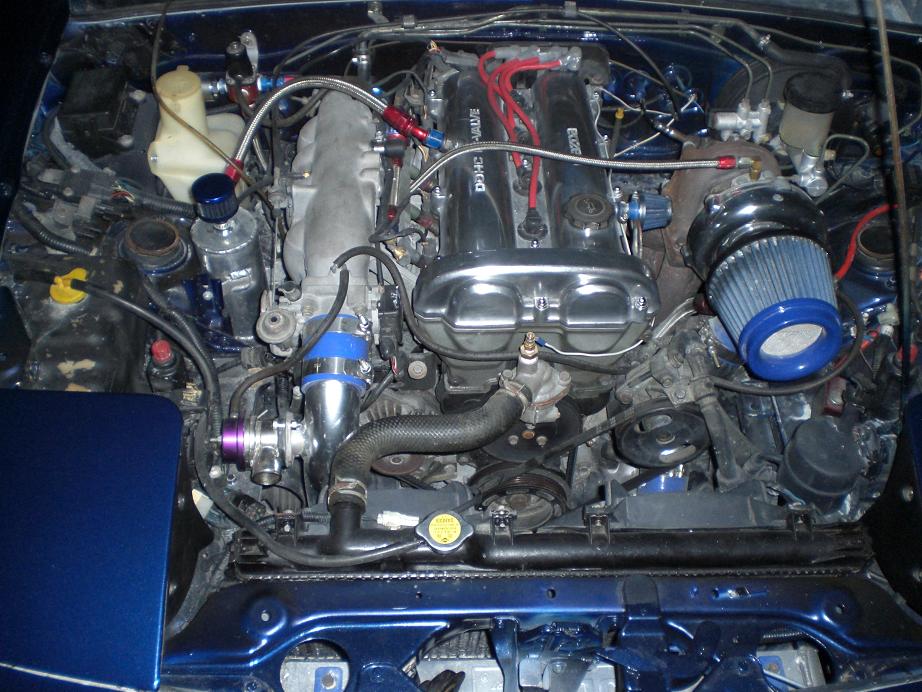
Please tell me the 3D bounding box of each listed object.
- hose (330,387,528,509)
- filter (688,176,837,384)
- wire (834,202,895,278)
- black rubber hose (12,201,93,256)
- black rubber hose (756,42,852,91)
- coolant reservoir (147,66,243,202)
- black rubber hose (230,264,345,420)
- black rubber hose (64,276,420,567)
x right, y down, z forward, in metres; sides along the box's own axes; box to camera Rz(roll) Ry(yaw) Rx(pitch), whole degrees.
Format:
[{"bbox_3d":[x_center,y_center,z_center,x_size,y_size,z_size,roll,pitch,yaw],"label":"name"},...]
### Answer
[{"bbox_3d":[-0.026,0.104,1.172,0.240,0.100,0.210,0,50,-3],"label":"hose"},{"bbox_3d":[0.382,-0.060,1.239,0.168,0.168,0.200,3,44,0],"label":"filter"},{"bbox_3d":[0.564,-0.148,1.415,0.087,0.069,0.091,0,50,-3],"label":"wire"},{"bbox_3d":[-0.555,-0.158,1.381,0.117,0.046,0.069,0,50,-3],"label":"black rubber hose"},{"bbox_3d":[0.493,-0.399,1.453,0.123,0.034,0.093,0,50,-3],"label":"black rubber hose"},{"bbox_3d":[-0.377,-0.300,1.473,0.122,0.210,0.100,0,50,-3],"label":"coolant reservoir"},{"bbox_3d":[-0.212,-0.005,1.248,0.149,0.100,0.155,0,50,-3],"label":"black rubber hose"},{"bbox_3d":[-0.264,0.086,1.185,0.440,0.090,0.400,0,50,-3],"label":"black rubber hose"}]

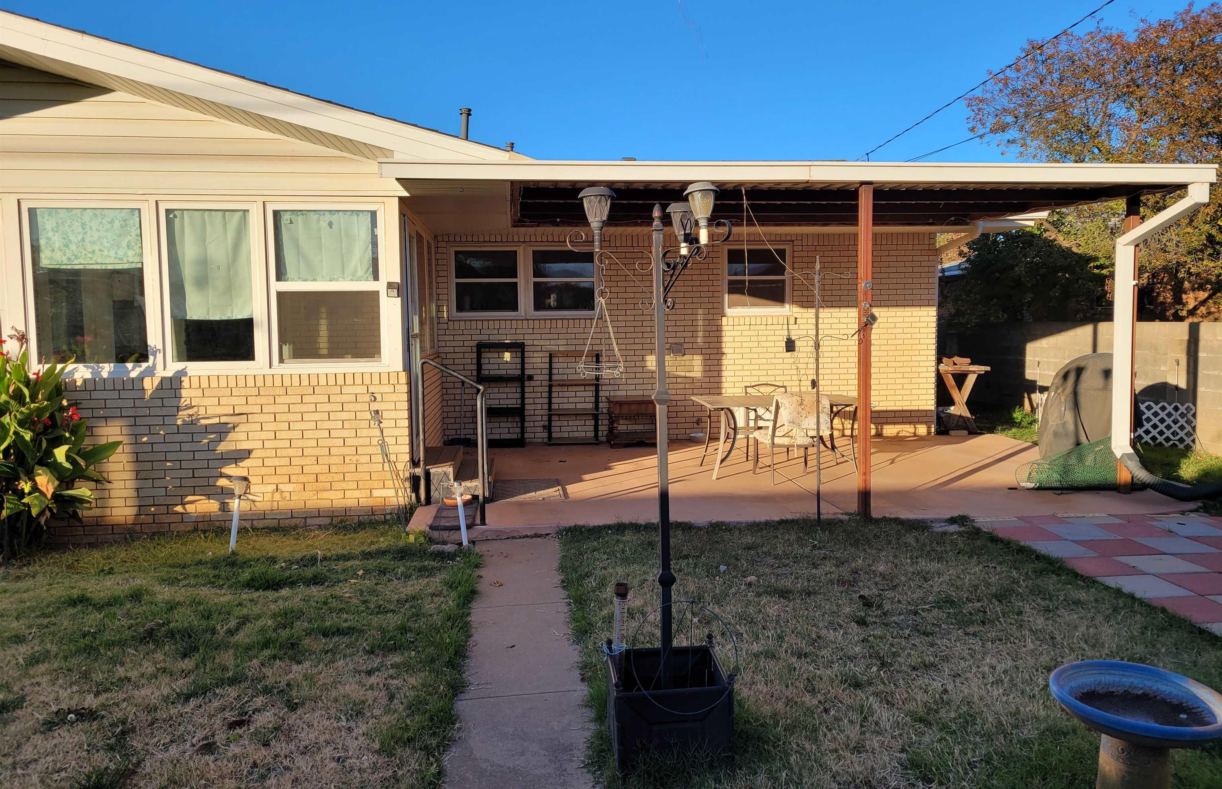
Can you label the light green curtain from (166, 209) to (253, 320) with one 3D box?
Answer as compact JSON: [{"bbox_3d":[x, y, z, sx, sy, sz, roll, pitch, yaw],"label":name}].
[{"bbox_3d":[-3.101,-1.002,7.095,0.637,0.853,0.050,-1,4,-8],"label":"light green curtain"}]

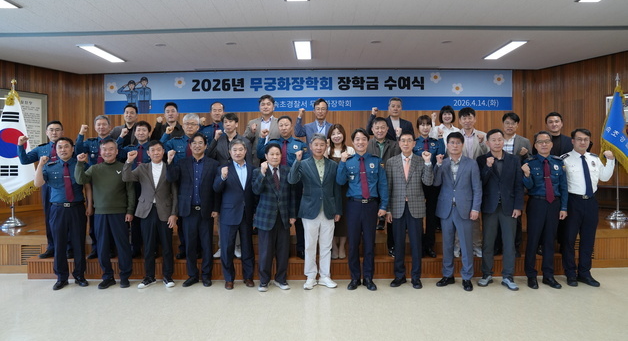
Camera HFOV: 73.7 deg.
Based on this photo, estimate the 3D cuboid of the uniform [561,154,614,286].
[{"bbox_3d":[3.051,0.502,4.670,0.570,1.420,0.340,0,0,7],"label":"uniform"}]

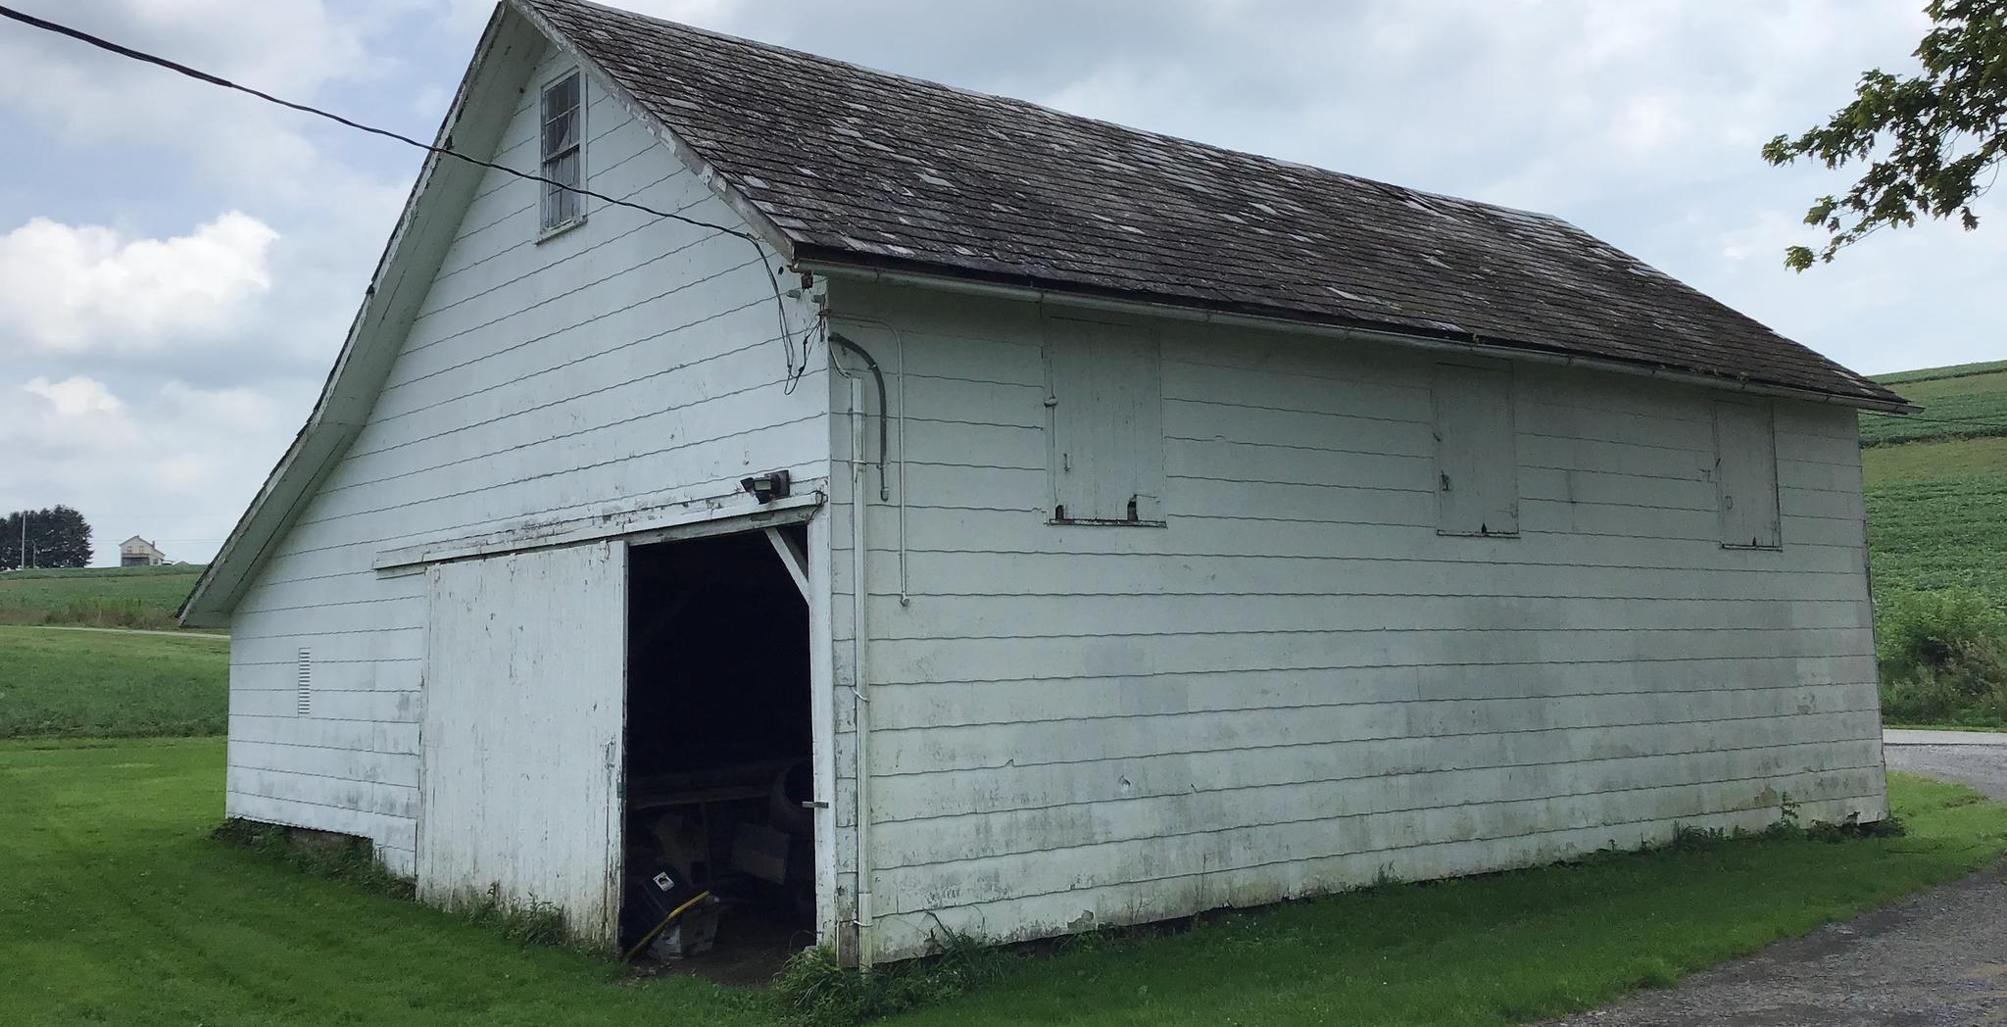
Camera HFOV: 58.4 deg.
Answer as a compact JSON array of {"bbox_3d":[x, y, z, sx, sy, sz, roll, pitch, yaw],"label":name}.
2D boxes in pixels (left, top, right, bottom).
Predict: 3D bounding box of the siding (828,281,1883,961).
[{"bbox_3d":[3.857,0.799,14.431,12.290,4.120,0.200,2,-6,-37],"label":"siding"}]

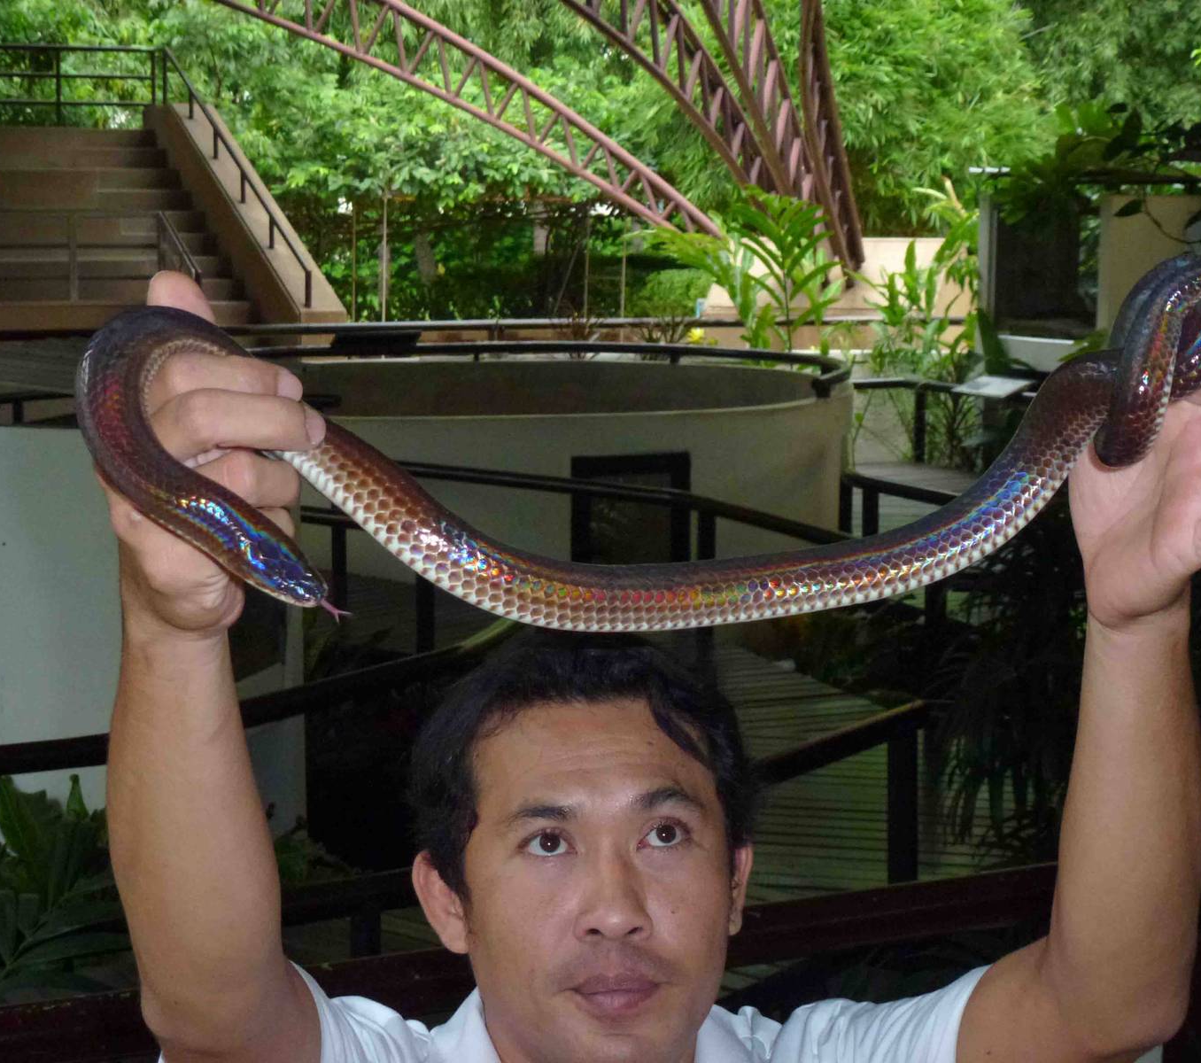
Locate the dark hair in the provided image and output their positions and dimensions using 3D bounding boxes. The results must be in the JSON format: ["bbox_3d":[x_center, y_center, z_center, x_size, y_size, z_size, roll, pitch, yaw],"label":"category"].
[{"bbox_3d":[-0.011,0.138,1.300,0.188,0.175,0.200,-2,-13,-10],"label":"dark hair"}]

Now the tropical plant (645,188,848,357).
[{"bbox_3d":[0.849,-1.476,13.500,1.150,1.050,0.950,0,8,0],"label":"tropical plant"}]

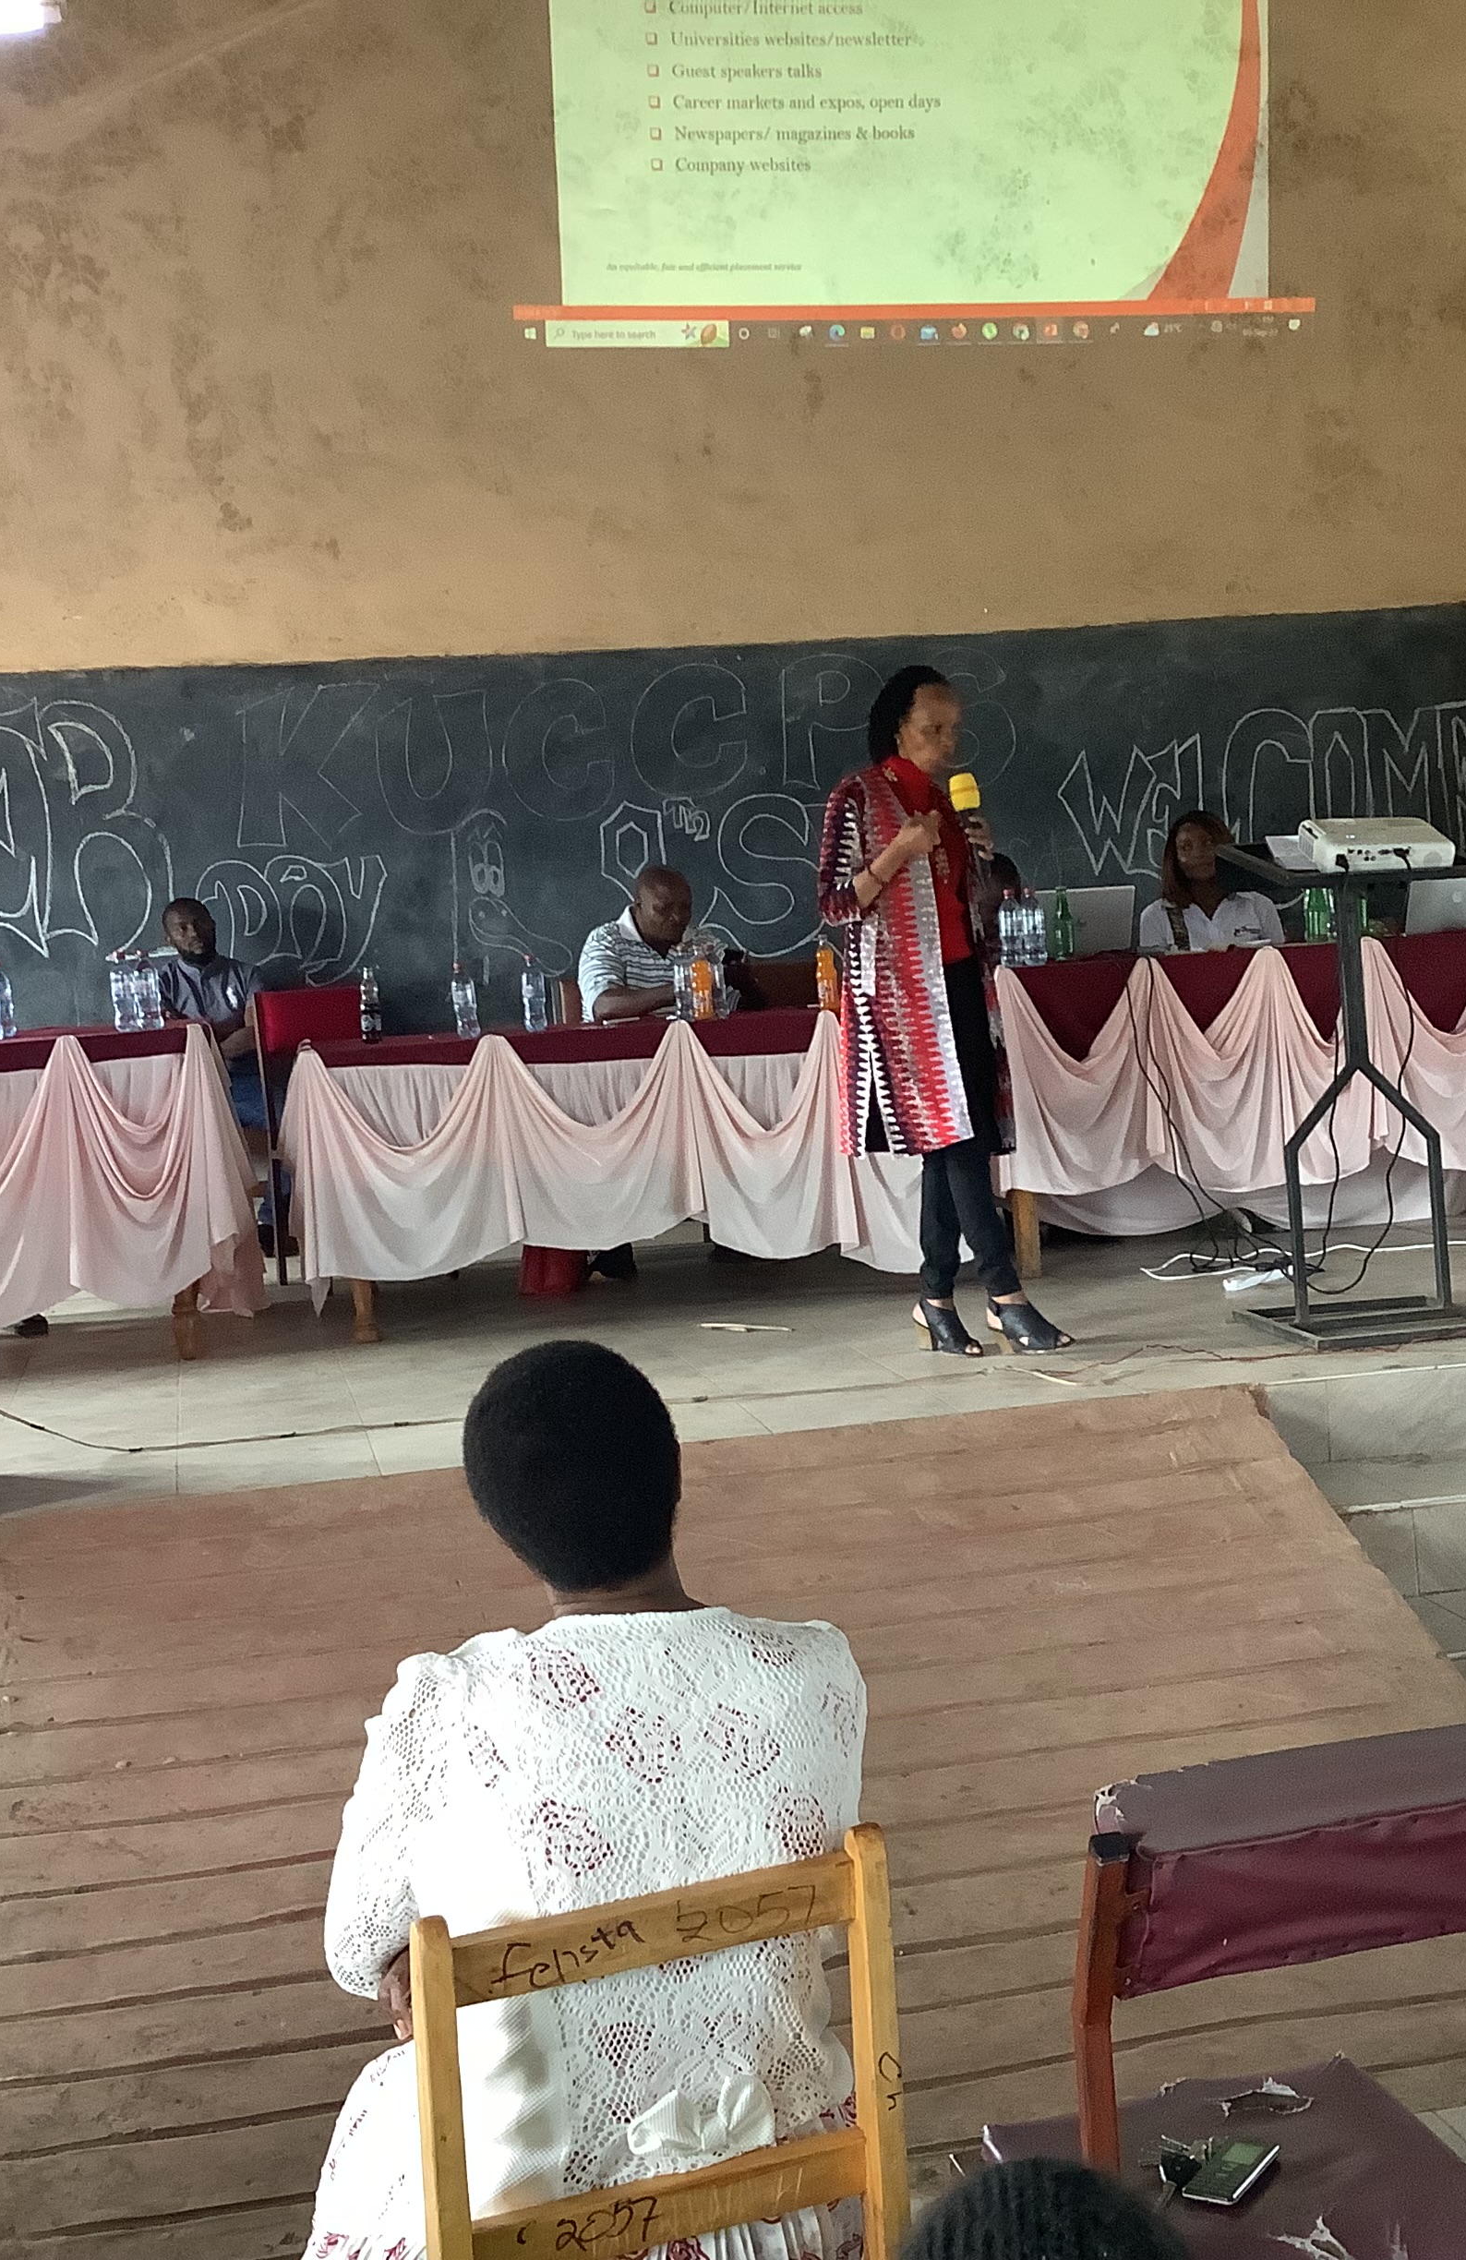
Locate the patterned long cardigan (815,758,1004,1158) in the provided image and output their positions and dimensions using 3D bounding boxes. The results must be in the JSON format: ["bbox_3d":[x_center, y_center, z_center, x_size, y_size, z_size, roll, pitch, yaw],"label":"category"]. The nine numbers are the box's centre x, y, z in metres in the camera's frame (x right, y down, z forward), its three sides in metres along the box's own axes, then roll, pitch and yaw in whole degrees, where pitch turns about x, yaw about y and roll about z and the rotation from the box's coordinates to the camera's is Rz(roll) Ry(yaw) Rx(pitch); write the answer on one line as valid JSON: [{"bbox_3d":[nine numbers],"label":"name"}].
[{"bbox_3d":[0.425,-0.410,6.410,0.340,0.940,0.440,0,6,40],"label":"patterned long cardigan"}]

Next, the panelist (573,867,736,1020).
[{"bbox_3d":[-0.193,-0.183,8.037,0.530,1.200,0.740,-6,5,-28],"label":"panelist"}]

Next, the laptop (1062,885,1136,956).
[{"bbox_3d":[0.976,-0.590,7.772,0.325,0.210,0.260,-5,5,-11],"label":"laptop"}]

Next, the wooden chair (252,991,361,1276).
[{"bbox_3d":[-1.173,0.018,8.270,0.420,0.900,0.500,-7,5,-31],"label":"wooden chair"}]

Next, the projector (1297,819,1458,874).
[{"bbox_3d":[1.497,-0.664,6.300,0.310,0.080,0.250,-4,19,-1],"label":"projector"}]

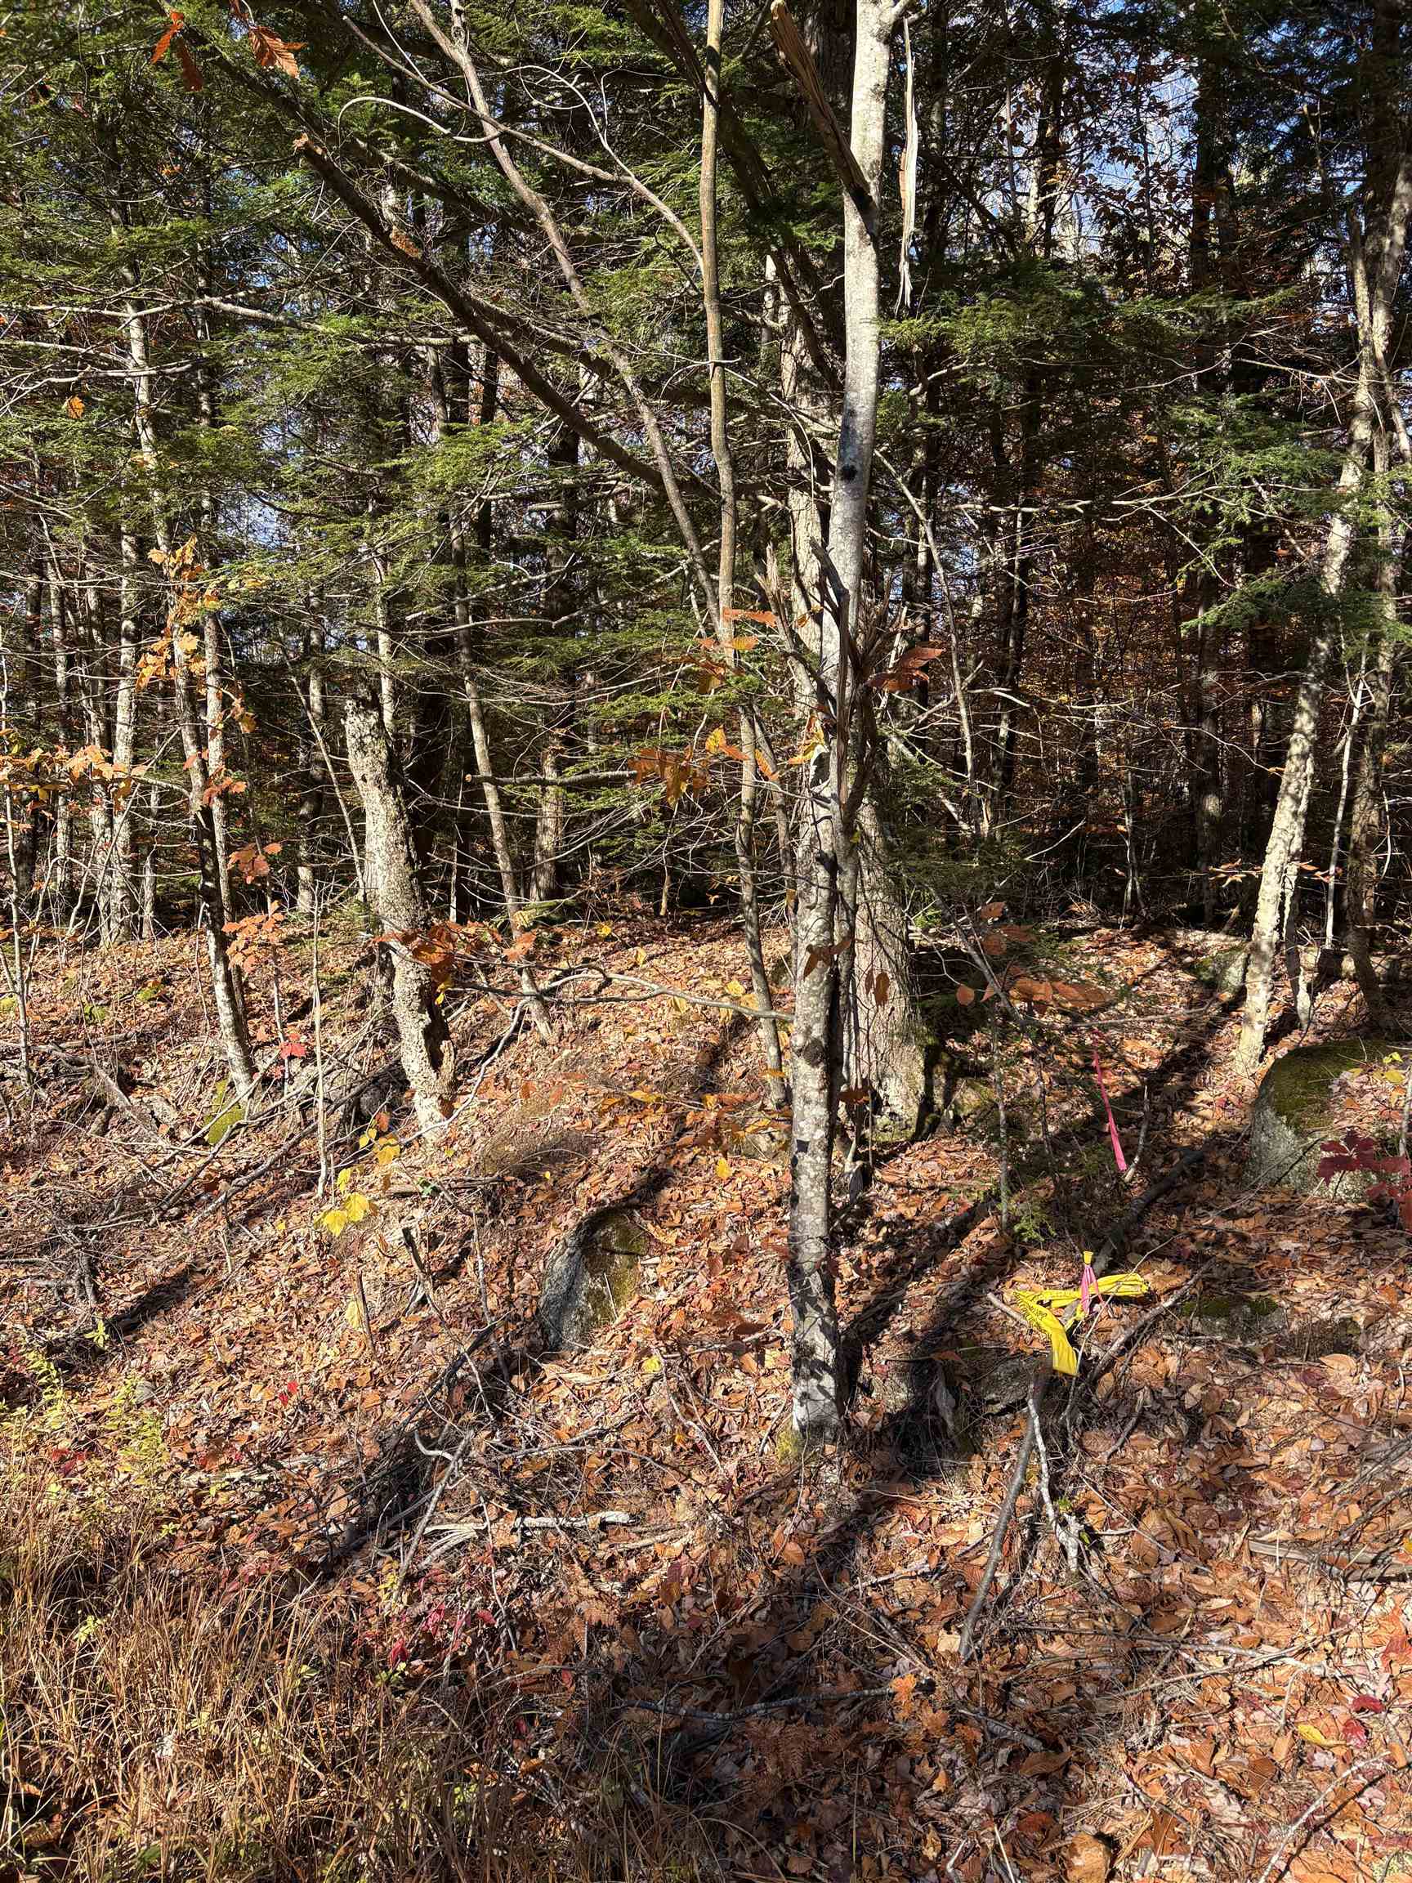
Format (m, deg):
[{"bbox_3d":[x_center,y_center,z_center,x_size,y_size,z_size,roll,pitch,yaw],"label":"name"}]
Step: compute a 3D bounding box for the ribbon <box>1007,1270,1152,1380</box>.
[{"bbox_3d":[1.112,1.134,4.200,0.400,0.240,0.240,0,12,0],"label":"ribbon"}]

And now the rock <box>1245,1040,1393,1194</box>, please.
[{"bbox_3d":[2.525,0.715,5.800,0.600,0.500,0.540,5,13,24],"label":"rock"}]

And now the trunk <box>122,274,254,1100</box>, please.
[{"bbox_3d":[-2.322,-1.032,6.386,0.200,3.660,0.200,-3,13,0],"label":"trunk"}]

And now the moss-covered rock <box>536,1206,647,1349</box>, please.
[{"bbox_3d":[-0.369,1.107,4.700,0.360,0.380,0.360,0,12,0],"label":"moss-covered rock"}]

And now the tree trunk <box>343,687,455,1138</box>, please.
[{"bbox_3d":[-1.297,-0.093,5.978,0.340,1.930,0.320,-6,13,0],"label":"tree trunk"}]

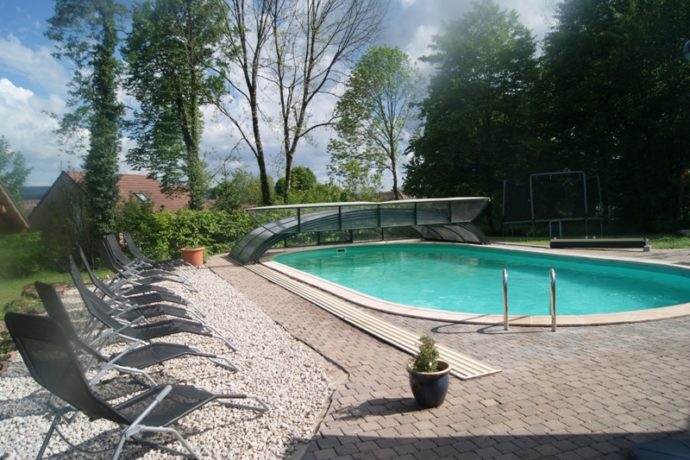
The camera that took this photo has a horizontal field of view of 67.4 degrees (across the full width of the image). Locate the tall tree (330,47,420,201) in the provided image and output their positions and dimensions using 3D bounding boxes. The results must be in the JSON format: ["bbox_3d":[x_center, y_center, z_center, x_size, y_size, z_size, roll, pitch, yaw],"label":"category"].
[{"bbox_3d":[1.466,-4.819,26.754,4.700,9.300,4.700,-2,4,0],"label":"tall tree"}]

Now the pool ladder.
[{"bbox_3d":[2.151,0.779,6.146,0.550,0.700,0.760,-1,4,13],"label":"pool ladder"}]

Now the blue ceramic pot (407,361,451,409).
[{"bbox_3d":[0.624,1.170,3.925,0.335,0.287,0.335,-2,4,0],"label":"blue ceramic pot"}]

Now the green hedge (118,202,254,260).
[{"bbox_3d":[-4.503,0.016,14.920,4.200,1.600,1.200,-4,4,-24],"label":"green hedge"}]

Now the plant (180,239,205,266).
[{"bbox_3d":[-3.853,0.559,13.222,0.600,0.690,0.600,-2,4,0],"label":"plant"}]

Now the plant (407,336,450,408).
[{"bbox_3d":[0.620,1.058,3.918,0.335,0.510,0.335,-2,4,0],"label":"plant"}]

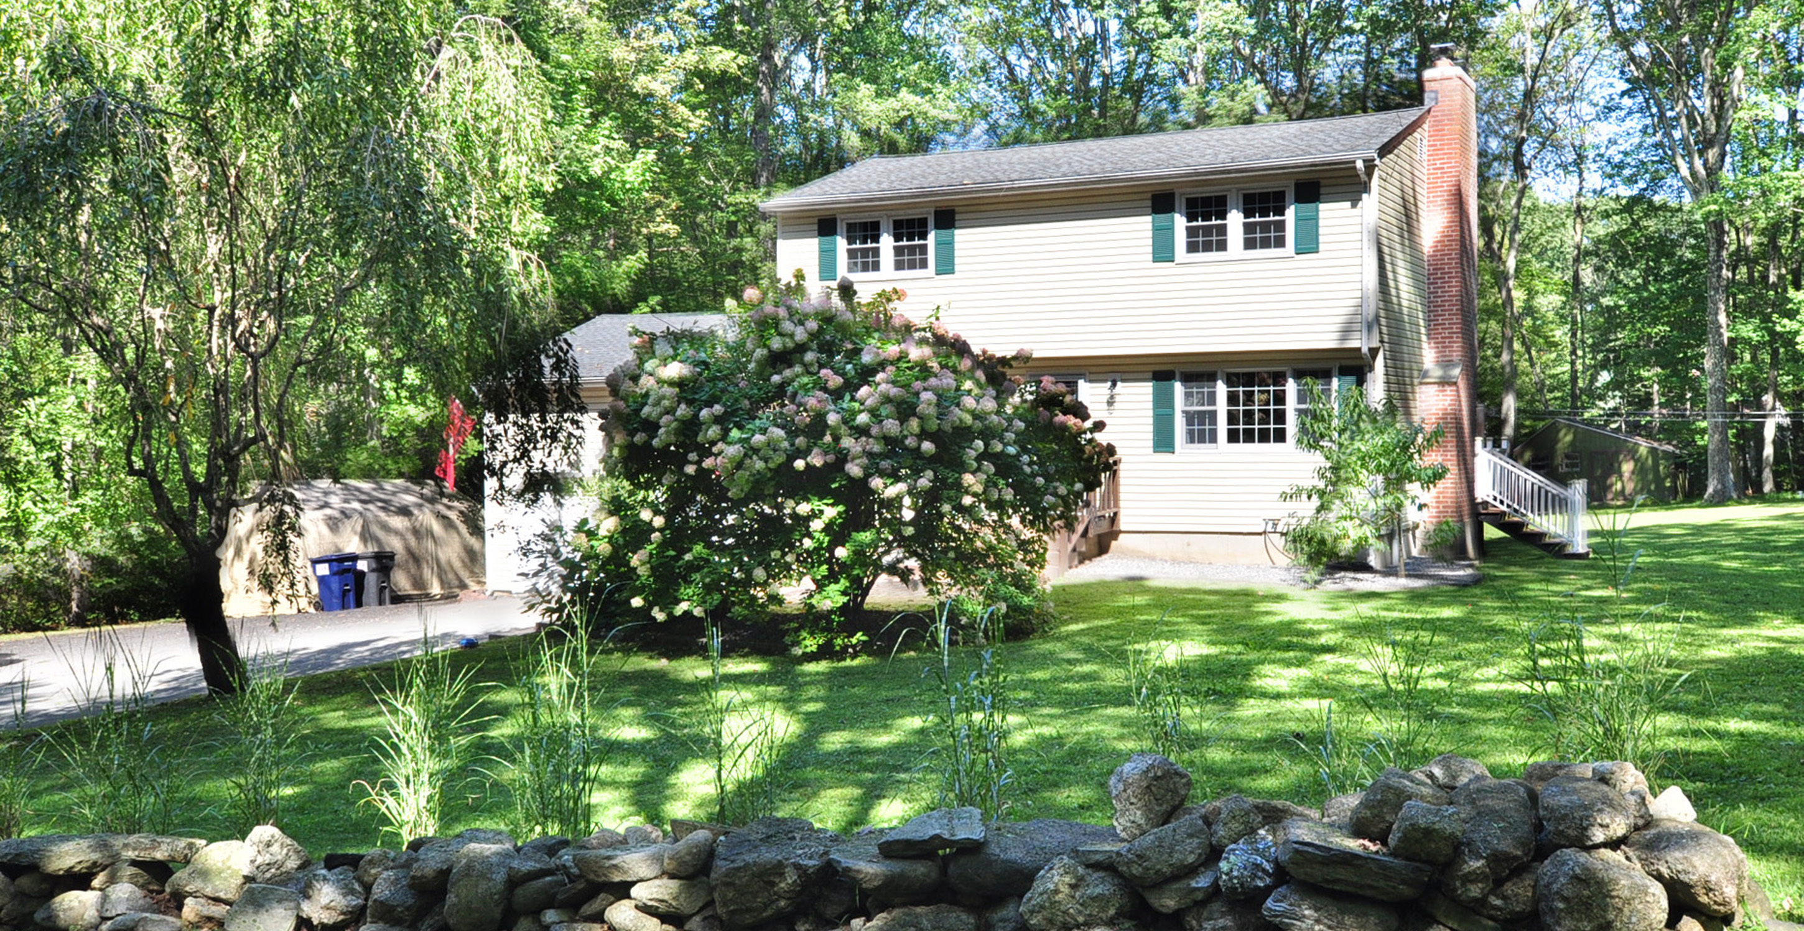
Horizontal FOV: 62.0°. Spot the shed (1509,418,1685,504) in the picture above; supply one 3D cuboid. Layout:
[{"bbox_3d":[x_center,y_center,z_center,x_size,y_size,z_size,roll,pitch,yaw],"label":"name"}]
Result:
[{"bbox_3d":[23.190,-0.183,50.168,4.740,2.770,4.000,0,2,27],"label":"shed"}]

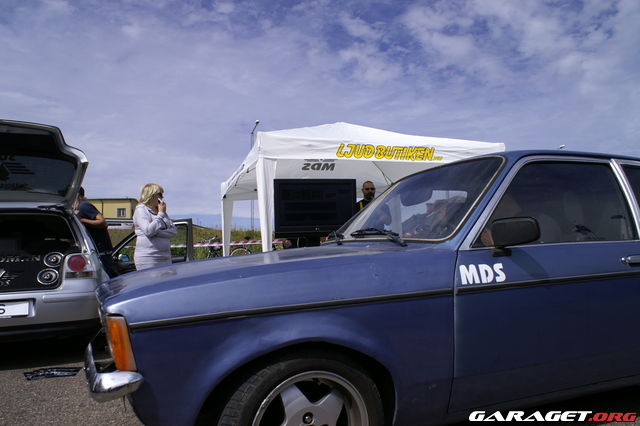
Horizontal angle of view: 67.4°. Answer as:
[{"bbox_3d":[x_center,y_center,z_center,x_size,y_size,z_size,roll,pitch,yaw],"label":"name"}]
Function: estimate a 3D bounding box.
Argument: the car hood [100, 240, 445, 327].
[{"bbox_3d":[-0.334,0.288,2.459,1.280,0.260,1.480,-2,-3,-20],"label":"car hood"}]

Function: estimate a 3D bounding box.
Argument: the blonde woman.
[{"bbox_3d":[-1.771,0.517,5.129,0.440,1.680,0.480,-3,-5,18],"label":"blonde woman"}]

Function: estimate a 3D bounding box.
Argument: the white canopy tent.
[{"bbox_3d":[0.289,-0.005,7.229,3.050,2.950,3.200,0,-5,-16],"label":"white canopy tent"}]

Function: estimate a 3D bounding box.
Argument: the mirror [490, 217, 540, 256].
[{"bbox_3d":[0.787,0.095,1.932,0.095,0.150,0.190,-2,-3,-20],"label":"mirror"}]

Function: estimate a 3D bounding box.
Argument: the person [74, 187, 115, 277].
[{"bbox_3d":[-2.503,0.568,5.327,0.500,1.740,0.500,-3,-5,11],"label":"person"}]

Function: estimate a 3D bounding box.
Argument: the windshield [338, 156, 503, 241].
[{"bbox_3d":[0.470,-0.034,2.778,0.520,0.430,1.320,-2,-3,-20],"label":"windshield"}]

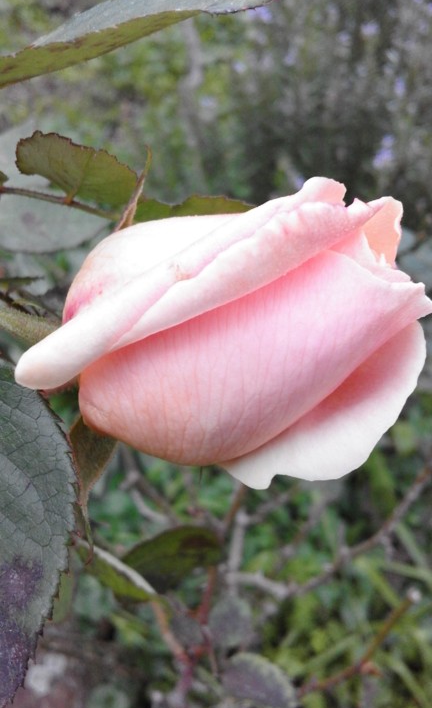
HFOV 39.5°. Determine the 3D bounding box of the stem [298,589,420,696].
[{"bbox_3d":[0.100,0.201,0.420,0.115,0.018,0.025,-41,0,0],"label":"stem"}]

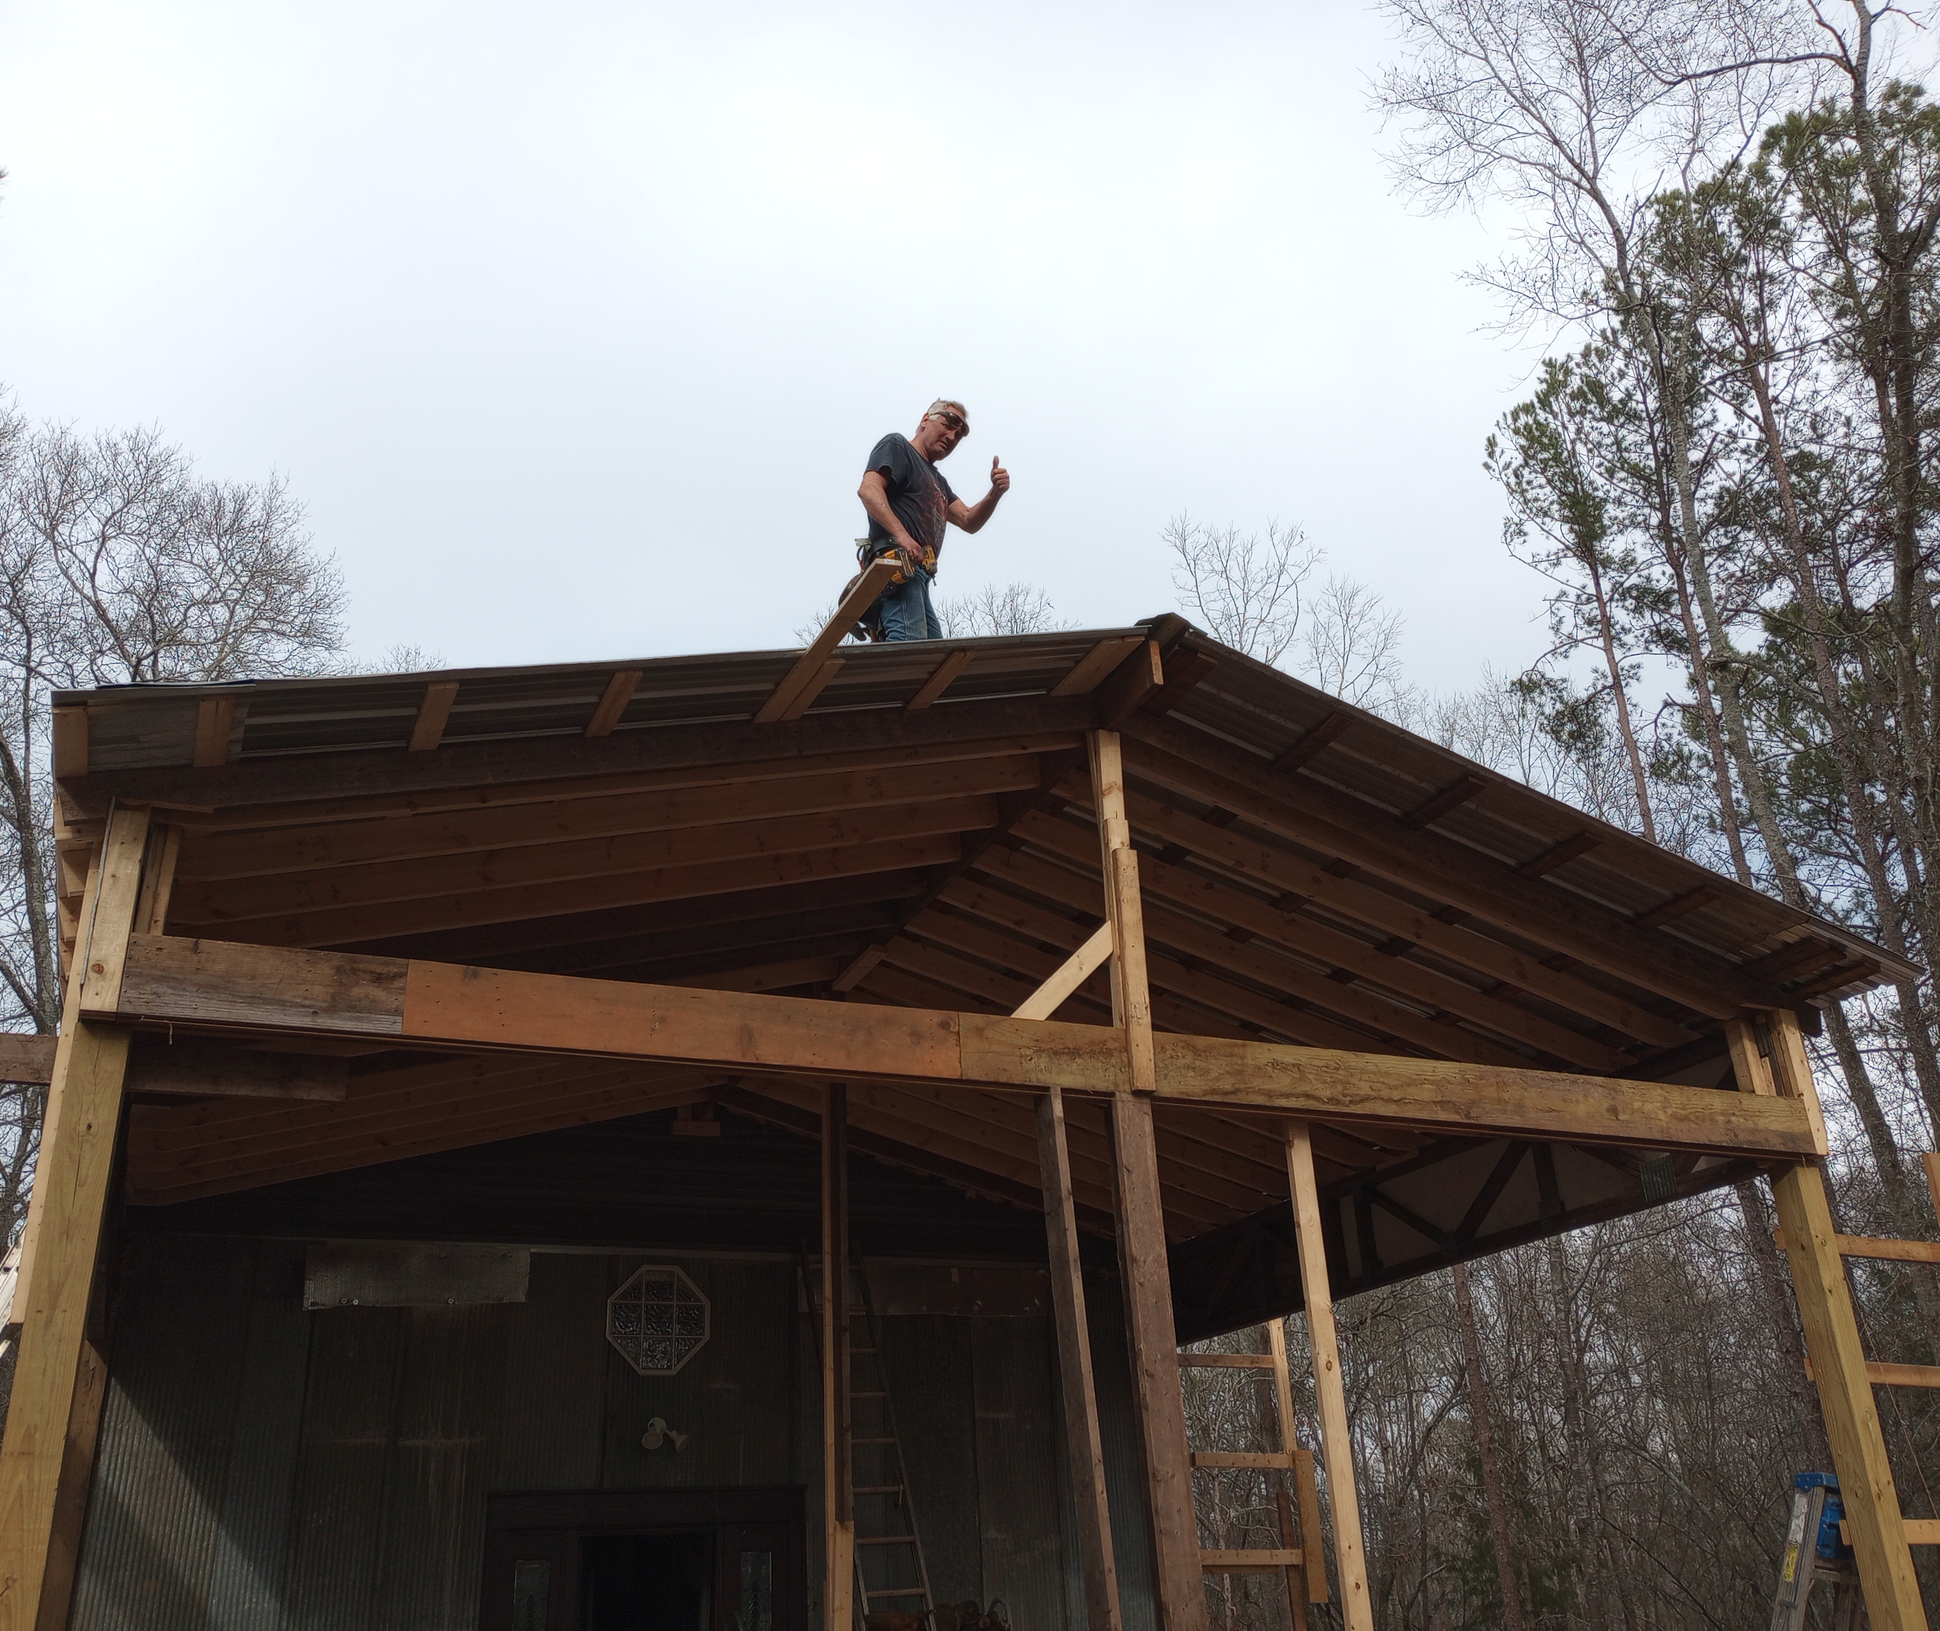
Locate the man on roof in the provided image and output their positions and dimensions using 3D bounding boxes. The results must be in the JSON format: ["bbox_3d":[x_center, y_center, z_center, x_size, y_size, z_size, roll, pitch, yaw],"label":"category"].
[{"bbox_3d":[-0.196,-1.084,7.466,0.470,1.712,0.600,-17,-28,28],"label":"man on roof"}]

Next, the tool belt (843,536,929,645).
[{"bbox_3d":[-0.338,-0.967,7.423,0.370,0.380,0.500,-17,-28,28],"label":"tool belt"}]

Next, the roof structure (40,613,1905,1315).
[{"bbox_3d":[-0.357,1.146,8.548,7.270,1.800,5.570,8,-27,-23],"label":"roof structure"}]

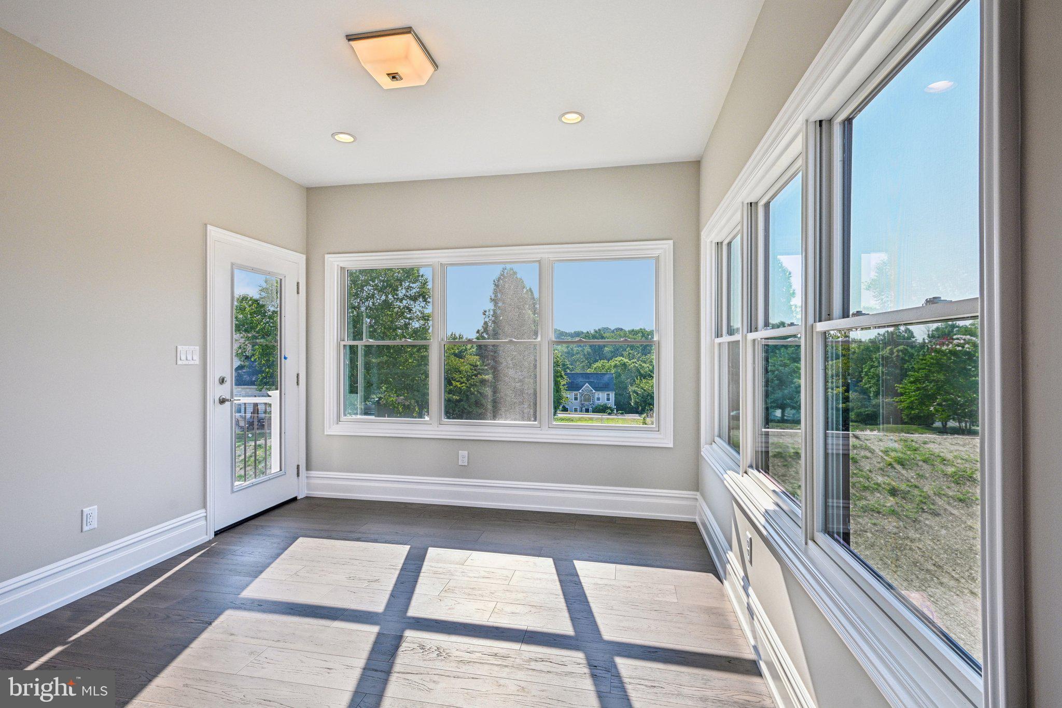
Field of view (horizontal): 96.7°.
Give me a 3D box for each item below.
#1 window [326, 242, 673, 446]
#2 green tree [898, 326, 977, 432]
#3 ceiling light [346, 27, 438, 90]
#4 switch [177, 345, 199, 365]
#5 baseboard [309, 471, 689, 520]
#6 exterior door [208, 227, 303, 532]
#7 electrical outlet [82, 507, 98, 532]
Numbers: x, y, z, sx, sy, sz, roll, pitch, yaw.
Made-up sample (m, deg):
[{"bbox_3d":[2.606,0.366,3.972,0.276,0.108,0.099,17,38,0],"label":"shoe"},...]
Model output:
[{"bbox_3d":[-0.358,-0.080,3.923,2.950,1.590,0.110,0,0,11],"label":"window"},{"bbox_3d":[15.839,0.950,18.000,3.800,4.200,3.800,0,0,11],"label":"green tree"},{"bbox_3d":[-0.667,-1.415,2.322,0.330,0.125,0.330,0,0,11],"label":"ceiling light"},{"bbox_3d":[-2.224,0.010,3.061,0.010,0.117,0.158,0,0,11],"label":"switch"},{"bbox_3d":[-0.363,1.158,3.891,3.330,0.225,0.022,0,0,11],"label":"baseboard"},{"bbox_3d":[-2.113,0.185,3.688,0.060,2.085,0.935,0,0,11],"label":"exterior door"},{"bbox_3d":[-2.333,0.873,2.498,0.010,0.116,0.071,0,0,11],"label":"electrical outlet"}]

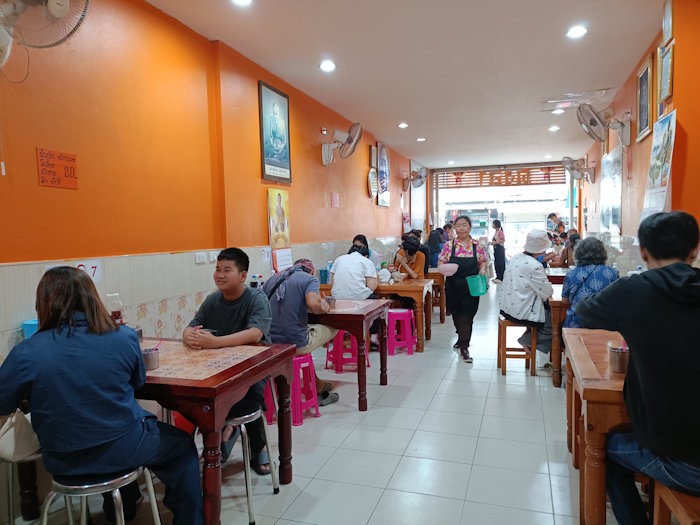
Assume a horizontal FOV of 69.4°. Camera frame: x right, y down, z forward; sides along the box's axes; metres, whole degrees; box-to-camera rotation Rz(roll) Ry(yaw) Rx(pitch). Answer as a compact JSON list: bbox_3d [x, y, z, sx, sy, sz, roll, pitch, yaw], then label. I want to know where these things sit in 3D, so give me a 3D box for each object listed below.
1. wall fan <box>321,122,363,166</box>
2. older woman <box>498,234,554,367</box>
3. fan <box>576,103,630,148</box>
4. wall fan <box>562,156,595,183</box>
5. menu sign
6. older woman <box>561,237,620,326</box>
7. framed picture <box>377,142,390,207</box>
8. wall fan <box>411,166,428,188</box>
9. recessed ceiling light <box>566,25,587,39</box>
[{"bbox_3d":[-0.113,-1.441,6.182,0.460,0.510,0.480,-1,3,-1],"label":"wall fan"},{"bbox_3d":[1.679,0.365,4.724,0.620,1.300,0.460,-2,3,-8],"label":"older woman"},{"bbox_3d":[2.705,-1.467,5.416,0.490,0.470,0.440,0,4,17],"label":"fan"},{"bbox_3d":[4.057,-1.647,8.987,0.490,0.480,0.450,1,4,31],"label":"wall fan"},{"bbox_3d":[-1.555,-0.497,2.704,0.010,0.195,0.245,0,4,19],"label":"menu sign"},{"bbox_3d":[1.917,0.441,4.054,0.470,1.260,0.700,0,4,19],"label":"older woman"},{"bbox_3d":[0.618,-1.531,8.902,0.040,1.050,0.750,0,4,19],"label":"framed picture"},{"bbox_3d":[1.396,-1.741,10.400,0.430,0.500,0.470,-1,3,9],"label":"wall fan"},{"bbox_3d":[1.812,-1.842,4.044,0.150,0.040,0.150,0,4,19],"label":"recessed ceiling light"}]

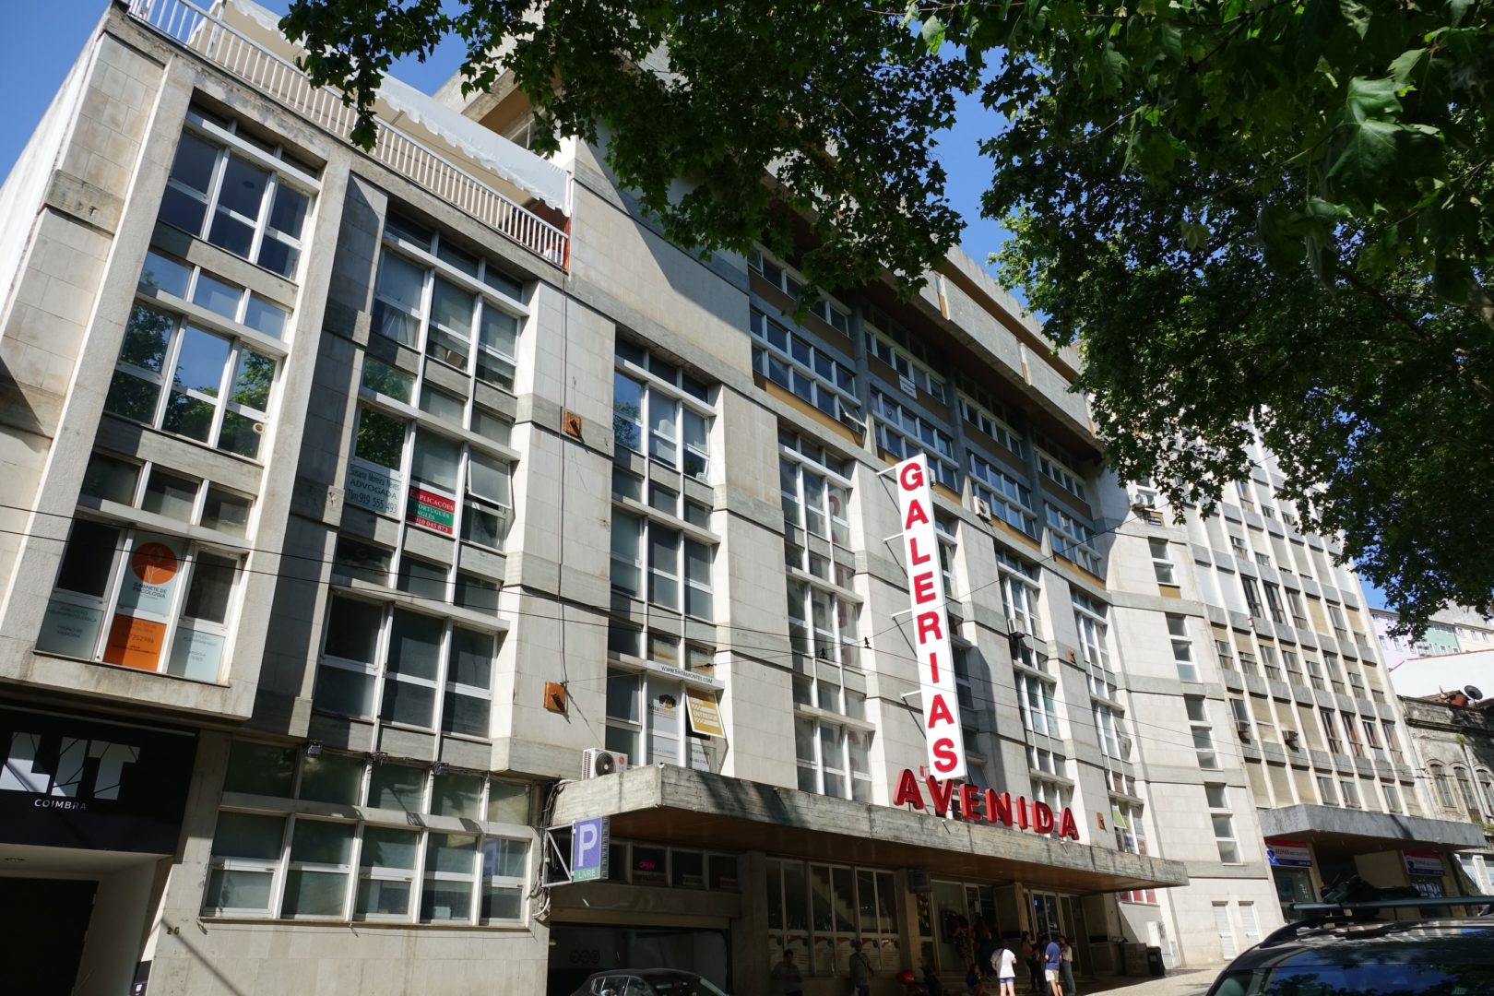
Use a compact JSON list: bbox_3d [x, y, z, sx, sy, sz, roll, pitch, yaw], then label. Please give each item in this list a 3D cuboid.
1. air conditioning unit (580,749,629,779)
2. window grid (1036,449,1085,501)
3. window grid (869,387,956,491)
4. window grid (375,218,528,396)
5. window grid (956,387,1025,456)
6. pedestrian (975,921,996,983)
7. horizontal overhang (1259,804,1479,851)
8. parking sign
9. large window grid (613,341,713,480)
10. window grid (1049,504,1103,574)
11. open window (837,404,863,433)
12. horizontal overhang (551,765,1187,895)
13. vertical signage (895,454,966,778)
[{"bbox_3d":[-2.408,4.615,17.020,0.274,0.519,0.756,-23,-32,37],"label":"air conditioning unit"},{"bbox_3d":[12.798,-0.954,40.546,0.250,1.068,4.512,-23,-32,37],"label":"window grid"},{"bbox_3d":[5.928,-1.936,34.464,0.220,2.250,4.850,-24,-34,36],"label":"window grid"},{"bbox_3d":[-5.580,-3.727,19.070,0.250,2.646,3.092,-23,-32,37],"label":"window grid"},{"bbox_3d":[9.068,-2.699,36.828,0.250,1.068,4.639,-23,-32,37],"label":"window grid"},{"bbox_3d":[6.709,12.750,28.063,0.380,1.690,0.500,-24,-34,36],"label":"pedestrian"},{"bbox_3d":[27.314,14.329,43.050,13.950,0.960,1.875,14,-31,-29],"label":"horizontal overhang"},{"bbox_3d":[-2.487,5.604,15.849,0.700,0.910,0.150,-23,-32,37],"label":"parking sign"},{"bbox_3d":[-2.030,-2.050,24.642,0.220,2.750,3.550,-24,-34,36],"label":"large window grid"},{"bbox_3d":[14.007,1.868,42.480,0.220,2.200,4.500,-24,-34,36],"label":"window grid"},{"bbox_3d":[3.105,-2.449,29.195,0.320,0.830,0.952,-23,-32,37],"label":"open window"},{"bbox_3d":[5.680,9.327,26.338,2.760,0.690,24.375,-24,-34,36],"label":"horizontal overhang"},{"bbox_3d":[5.146,3.094,28.127,1.005,9.450,0.200,-24,-34,36],"label":"vertical signage"}]

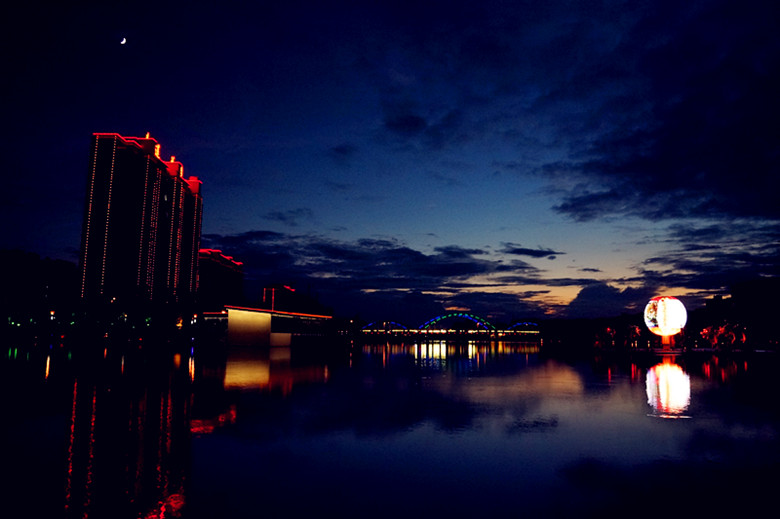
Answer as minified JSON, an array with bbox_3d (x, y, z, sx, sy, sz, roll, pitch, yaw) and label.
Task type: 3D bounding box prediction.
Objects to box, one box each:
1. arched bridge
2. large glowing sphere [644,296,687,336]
[{"bbox_3d":[52.400,54.632,420.000,152.000,21.000,15.000,3,-9,-15],"label":"arched bridge"},{"bbox_3d":[56.131,11.585,106.000,7.950,7.950,7.950,-4,-10,28],"label":"large glowing sphere"}]

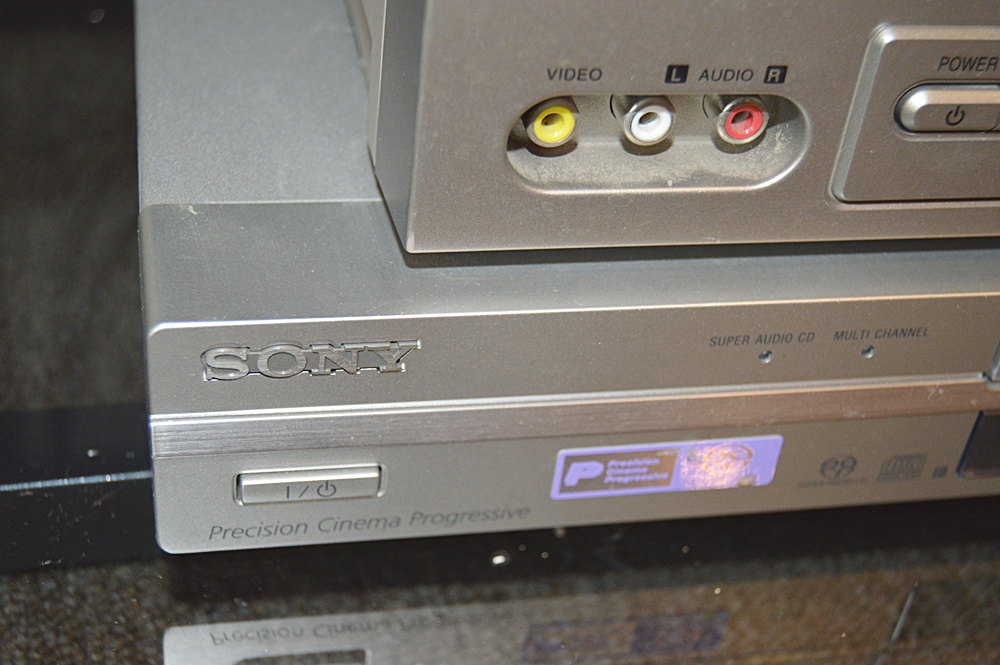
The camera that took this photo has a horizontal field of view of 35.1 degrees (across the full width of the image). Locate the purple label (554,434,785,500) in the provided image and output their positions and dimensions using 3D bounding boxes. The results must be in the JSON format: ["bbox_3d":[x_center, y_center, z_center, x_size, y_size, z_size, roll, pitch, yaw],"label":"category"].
[{"bbox_3d":[0.029,0.024,0.275,0.041,0.011,0.001,-2,37,-13],"label":"purple label"}]

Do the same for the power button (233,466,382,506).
[{"bbox_3d":[-0.031,0.025,0.260,0.022,0.006,0.003,-2,37,-13],"label":"power button"}]

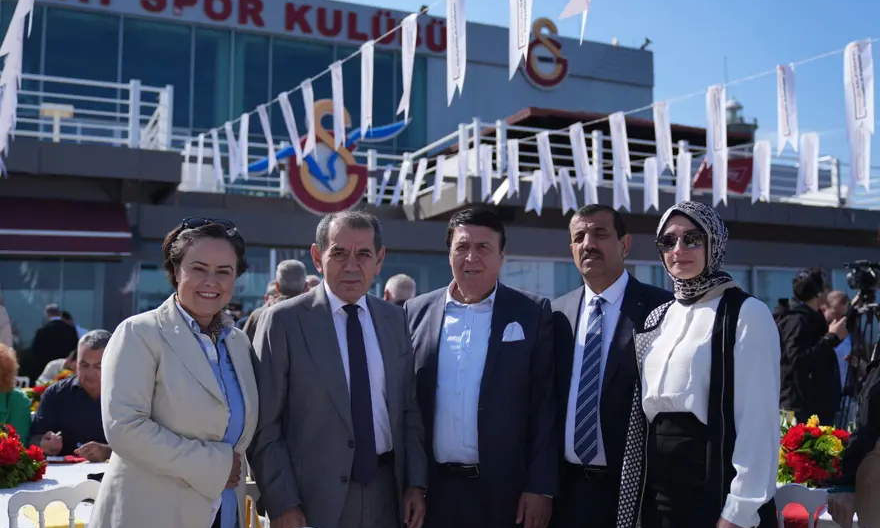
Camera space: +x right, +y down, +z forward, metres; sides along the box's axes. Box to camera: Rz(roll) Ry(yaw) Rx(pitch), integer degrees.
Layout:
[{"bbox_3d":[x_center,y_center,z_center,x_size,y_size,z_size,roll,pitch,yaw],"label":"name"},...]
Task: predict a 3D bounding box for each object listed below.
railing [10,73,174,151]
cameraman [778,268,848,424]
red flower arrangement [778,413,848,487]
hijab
[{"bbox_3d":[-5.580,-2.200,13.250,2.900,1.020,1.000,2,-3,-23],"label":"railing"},{"bbox_3d":[2.275,0.874,5.400,0.460,1.730,0.500,3,-4,-33],"label":"cameraman"},{"bbox_3d":[1.461,0.725,3.450,0.330,0.280,0.330,1,-3,0],"label":"red flower arrangement"},{"bbox_3d":[0.692,-0.034,2.400,0.210,0.285,0.250,-1,-4,27],"label":"hijab"}]

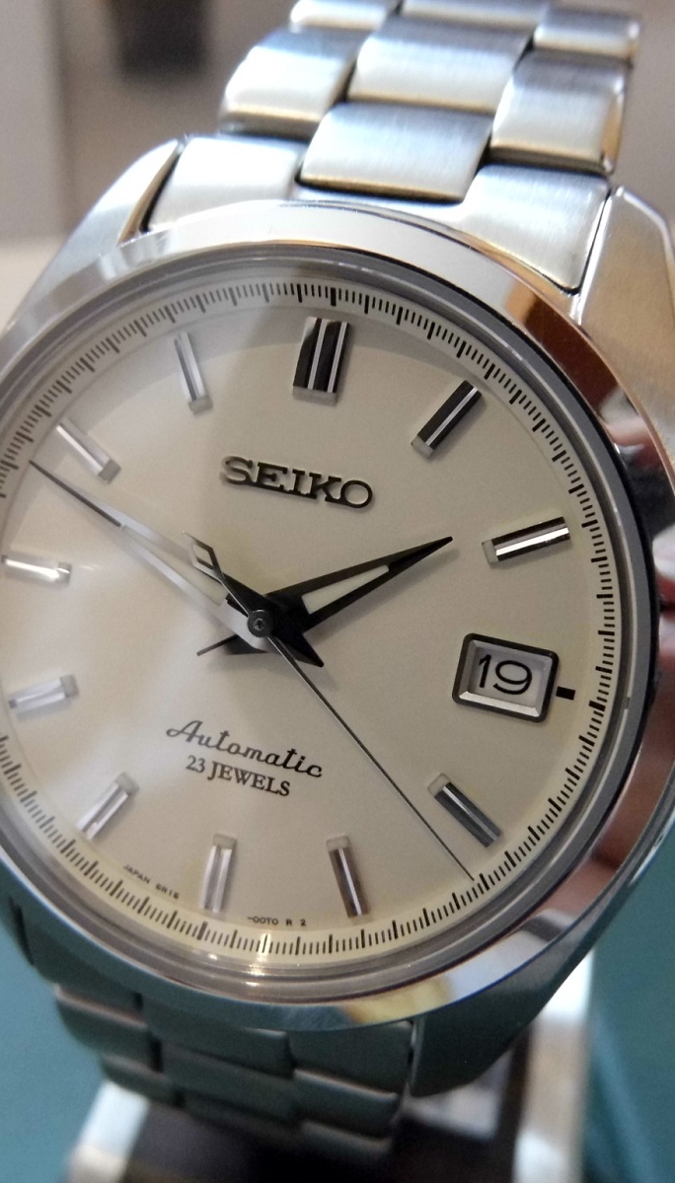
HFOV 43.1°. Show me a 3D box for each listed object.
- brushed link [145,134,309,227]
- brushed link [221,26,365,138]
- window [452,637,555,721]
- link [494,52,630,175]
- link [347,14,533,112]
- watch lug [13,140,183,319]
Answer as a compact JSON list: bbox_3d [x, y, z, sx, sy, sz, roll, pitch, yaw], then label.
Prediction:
[{"bbox_3d":[-0.005,-0.018,0.041,0.006,0.006,0.003,13,-19,11],"label":"brushed link"},{"bbox_3d":[-0.002,-0.026,0.046,0.006,0.003,0.007,13,62,11],"label":"brushed link"},{"bbox_3d":[0.007,0.004,0.036,0.004,0.003,0.001,13,5,11],"label":"window"},{"bbox_3d":[0.011,-0.023,0.043,0.006,0.003,0.007,13,62,11],"label":"link"},{"bbox_3d":[0.005,-0.027,0.046,0.008,0.003,0.007,13,61,11],"label":"link"},{"bbox_3d":[-0.011,-0.017,0.043,0.006,0.011,0.005,13,-17,11],"label":"watch lug"}]

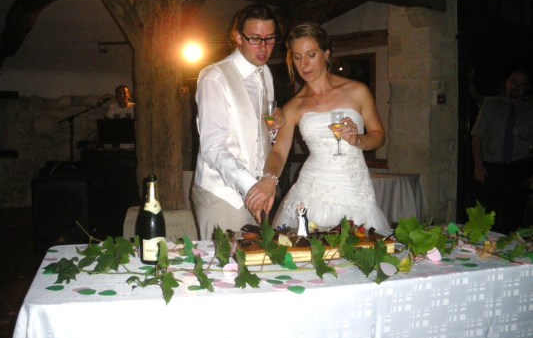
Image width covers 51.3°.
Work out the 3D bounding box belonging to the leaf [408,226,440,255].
[{"bbox_3d":[0.590,0.271,2.070,0.120,0.105,0.050,0,5,-5],"label":"leaf"}]

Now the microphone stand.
[{"bbox_3d":[-1.912,0.023,5.700,0.560,1.480,0.500,-2,5,-14],"label":"microphone stand"}]

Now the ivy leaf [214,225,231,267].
[{"bbox_3d":[-0.151,0.266,1.900,0.040,0.140,0.080,3,6,30],"label":"ivy leaf"}]

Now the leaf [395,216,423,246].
[{"bbox_3d":[0.546,0.242,2.130,0.110,0.105,0.050,0,5,5],"label":"leaf"}]

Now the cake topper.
[{"bbox_3d":[0.134,0.191,2.060,0.046,0.125,0.040,0,5,6],"label":"cake topper"}]

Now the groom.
[{"bbox_3d":[-0.100,0.151,2.452,0.430,1.770,0.490,5,7,45],"label":"groom"}]

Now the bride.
[{"bbox_3d":[0.264,0.197,2.480,0.760,1.650,0.740,1,5,14],"label":"bride"}]

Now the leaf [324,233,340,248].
[{"bbox_3d":[0.231,0.250,1.940,0.056,0.046,0.040,-1,5,-6],"label":"leaf"}]

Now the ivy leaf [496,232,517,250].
[{"bbox_3d":[0.909,0.271,2.100,0.070,0.058,0.050,1,5,17],"label":"ivy leaf"}]

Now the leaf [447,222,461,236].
[{"bbox_3d":[0.789,0.252,2.340,0.053,0.052,0.015,0,5,5],"label":"leaf"}]

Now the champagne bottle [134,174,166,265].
[{"bbox_3d":[-0.401,0.179,1.965,0.089,0.308,0.089,-1,5,-10],"label":"champagne bottle"}]

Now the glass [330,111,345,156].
[{"bbox_3d":[0.292,-0.146,2.280,0.060,0.182,0.060,-1,5,0],"label":"glass"}]

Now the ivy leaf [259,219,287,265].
[{"bbox_3d":[0.020,0.249,1.880,0.093,0.150,0.060,-1,5,-6],"label":"ivy leaf"}]

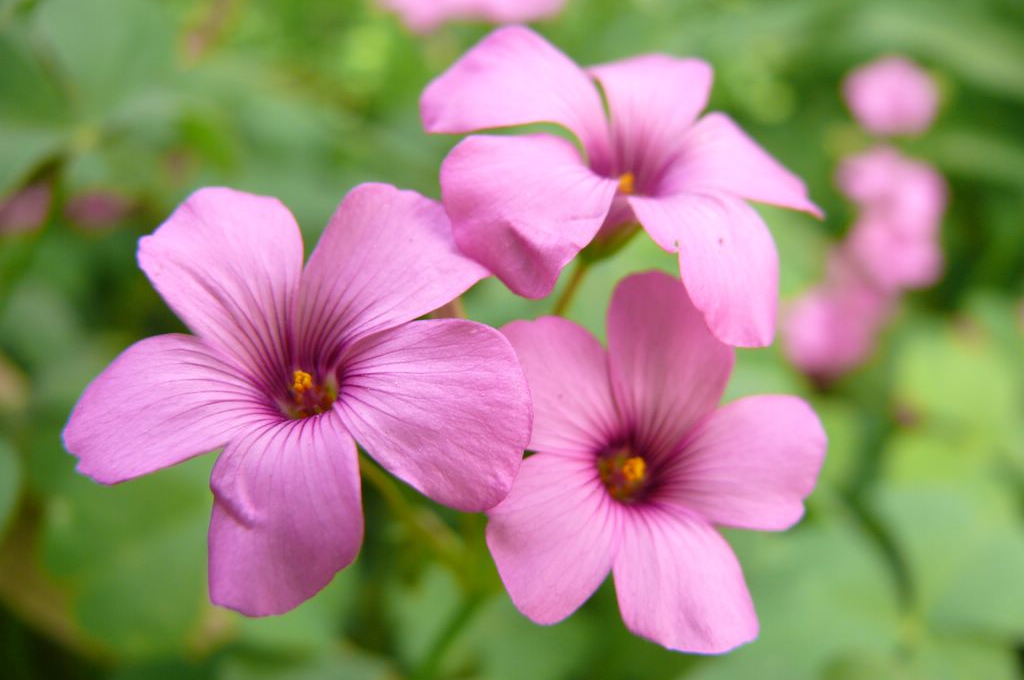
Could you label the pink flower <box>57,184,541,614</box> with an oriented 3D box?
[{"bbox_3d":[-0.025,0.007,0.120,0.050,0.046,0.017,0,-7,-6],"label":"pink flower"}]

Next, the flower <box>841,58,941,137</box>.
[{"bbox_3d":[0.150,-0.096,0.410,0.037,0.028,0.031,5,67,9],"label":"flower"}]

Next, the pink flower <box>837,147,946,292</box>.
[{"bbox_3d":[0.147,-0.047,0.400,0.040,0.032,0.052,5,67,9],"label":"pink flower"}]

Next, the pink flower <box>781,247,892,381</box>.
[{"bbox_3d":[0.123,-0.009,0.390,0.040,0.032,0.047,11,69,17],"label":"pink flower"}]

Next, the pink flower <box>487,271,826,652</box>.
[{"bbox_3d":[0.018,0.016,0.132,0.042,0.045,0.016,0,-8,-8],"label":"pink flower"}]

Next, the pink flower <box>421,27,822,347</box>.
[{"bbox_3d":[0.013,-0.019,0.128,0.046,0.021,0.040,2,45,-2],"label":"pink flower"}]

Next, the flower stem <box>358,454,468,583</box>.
[{"bbox_3d":[-0.013,0.024,0.140,0.003,0.022,0.003,-42,23,0],"label":"flower stem"}]

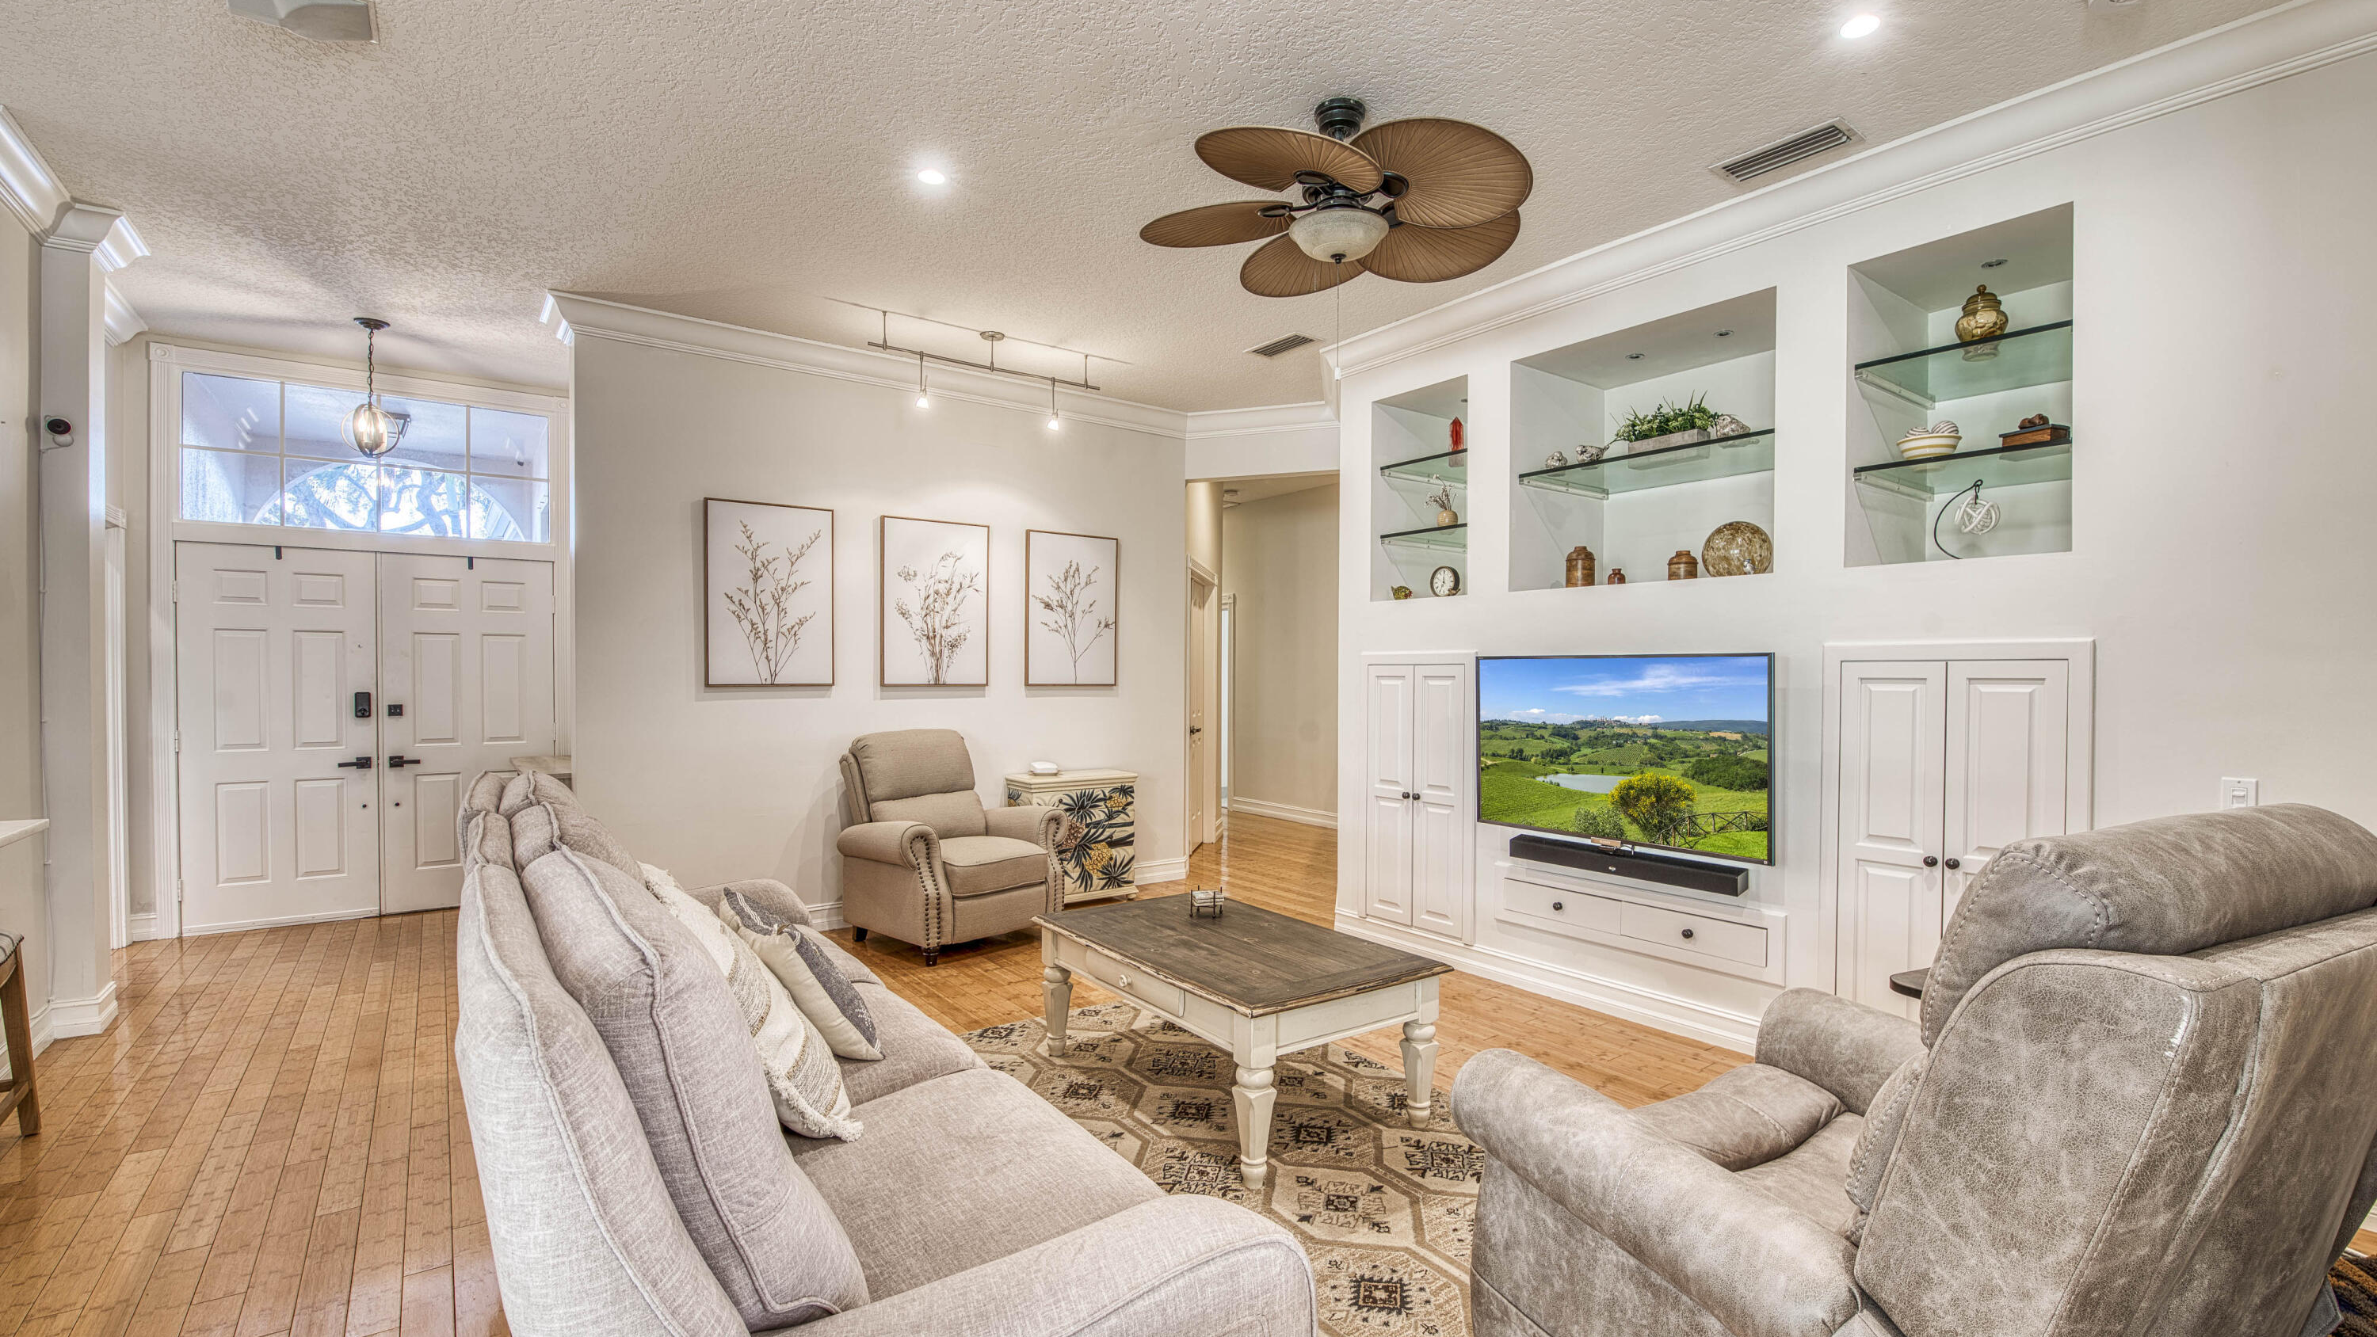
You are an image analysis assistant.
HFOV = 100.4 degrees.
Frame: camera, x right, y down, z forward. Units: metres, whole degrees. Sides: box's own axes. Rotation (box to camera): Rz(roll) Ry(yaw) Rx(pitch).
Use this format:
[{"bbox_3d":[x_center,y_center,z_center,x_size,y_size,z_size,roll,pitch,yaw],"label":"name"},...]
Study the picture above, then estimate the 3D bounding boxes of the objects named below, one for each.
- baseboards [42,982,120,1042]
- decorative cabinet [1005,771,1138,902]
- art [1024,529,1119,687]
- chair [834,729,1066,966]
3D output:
[{"bbox_3d":[-4.246,1.318,3.817,0.140,0.135,0.270,0,0,-36],"label":"baseboards"},{"bbox_3d":[-0.683,1.018,5.837,0.695,0.750,0.338,0,0,-35],"label":"decorative cabinet"},{"bbox_3d":[-0.696,-0.348,5.989,0.625,0.905,0.035,0,0,-36],"label":"art"},{"bbox_3d":[-1.242,0.867,5.098,0.830,1.050,0.860,0,0,45],"label":"chair"}]

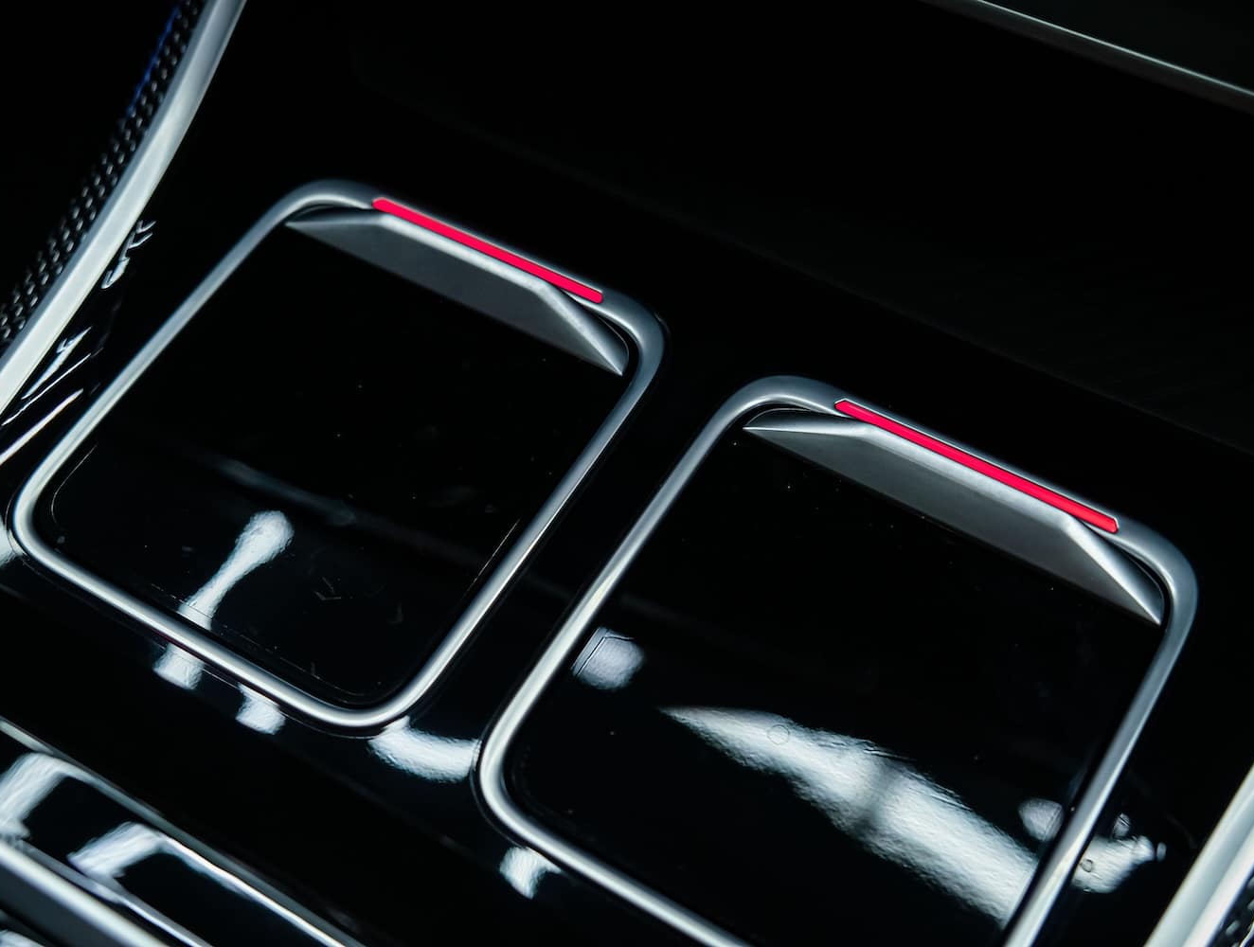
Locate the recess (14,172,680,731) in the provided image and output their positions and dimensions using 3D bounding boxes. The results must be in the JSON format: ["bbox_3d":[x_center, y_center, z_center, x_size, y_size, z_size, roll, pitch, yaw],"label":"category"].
[{"bbox_3d":[-0.054,-0.008,0.324,0.093,0.010,0.103,25,62,19],"label":"recess"}]

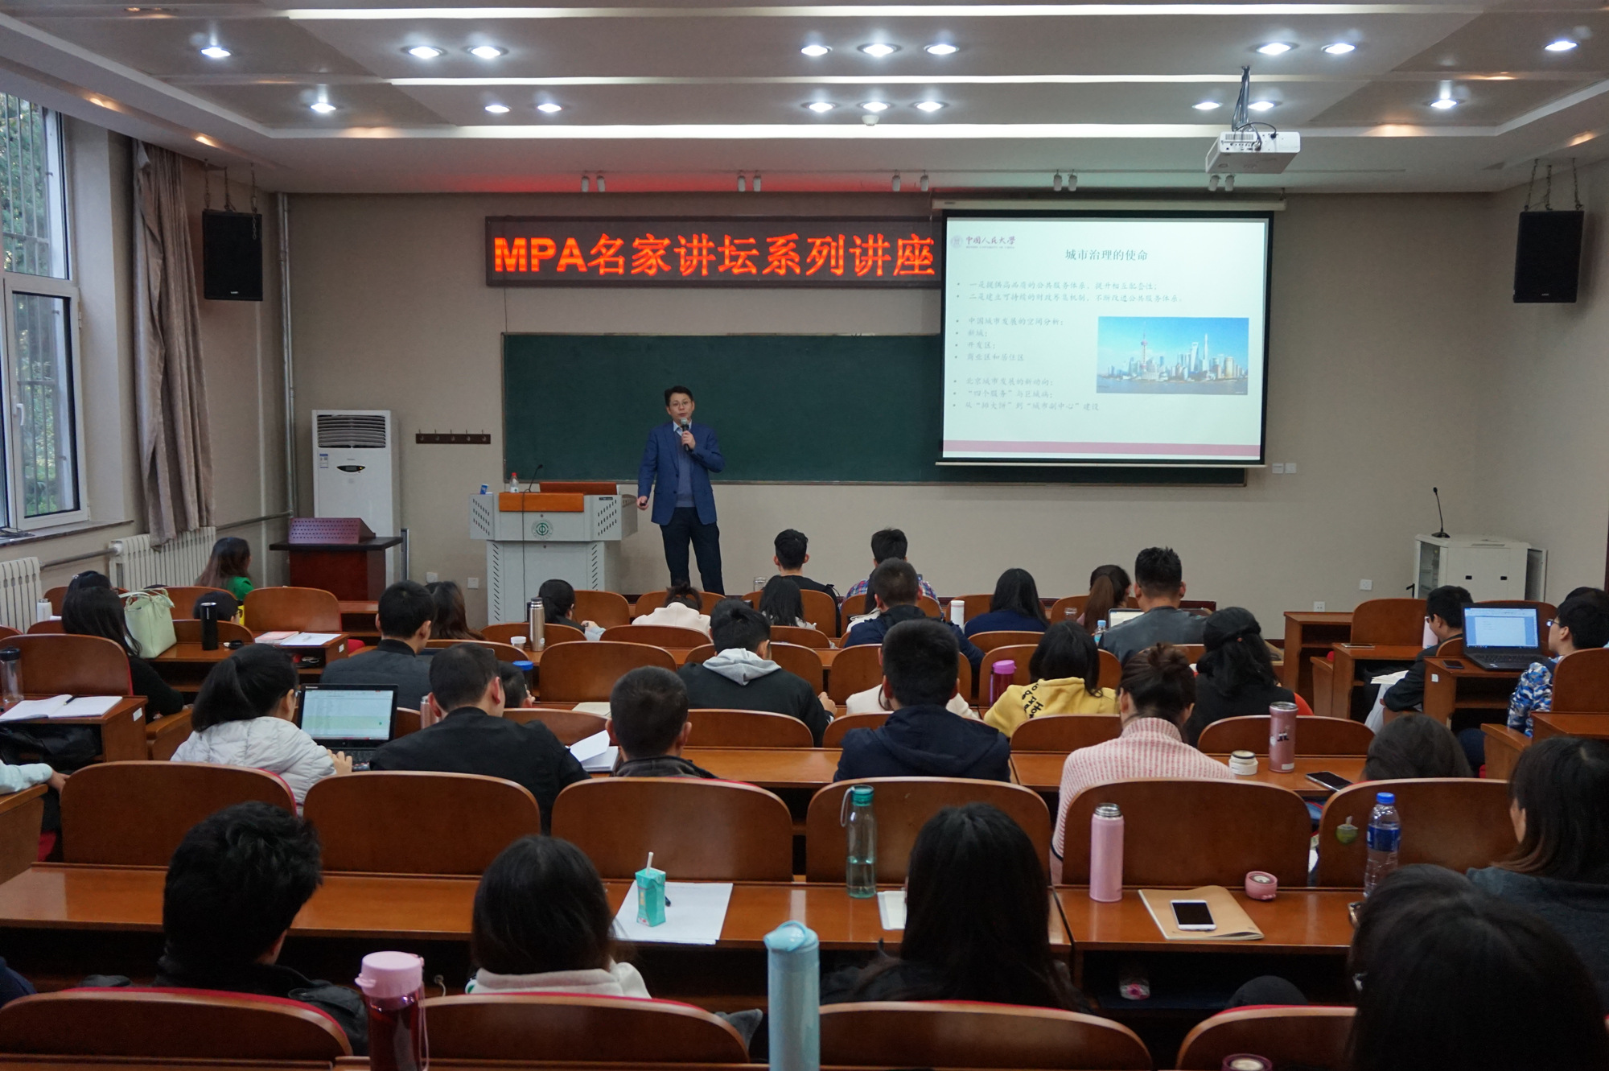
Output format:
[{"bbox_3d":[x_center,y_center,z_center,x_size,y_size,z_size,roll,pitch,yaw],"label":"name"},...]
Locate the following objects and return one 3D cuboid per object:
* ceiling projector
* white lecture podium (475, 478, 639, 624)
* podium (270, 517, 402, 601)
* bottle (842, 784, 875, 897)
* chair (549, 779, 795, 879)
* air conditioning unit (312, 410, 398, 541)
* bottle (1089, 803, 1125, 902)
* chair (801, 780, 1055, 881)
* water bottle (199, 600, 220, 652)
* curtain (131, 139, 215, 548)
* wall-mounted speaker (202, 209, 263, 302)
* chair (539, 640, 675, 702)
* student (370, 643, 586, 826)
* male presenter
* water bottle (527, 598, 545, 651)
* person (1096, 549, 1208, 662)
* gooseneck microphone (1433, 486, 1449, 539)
[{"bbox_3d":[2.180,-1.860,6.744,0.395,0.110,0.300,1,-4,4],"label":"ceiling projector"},{"bbox_3d":[-1.810,0.150,10.148,1.074,1.064,0.730,0,6,2],"label":"white lecture podium"},{"bbox_3d":[-3.147,0.481,9.361,0.770,1.215,0.470,1,6,2],"label":"podium"},{"bbox_3d":[0.107,0.608,2.769,0.066,0.225,0.060,1,6,3],"label":"bottle"},{"bbox_3d":[-0.284,0.999,3.388,0.540,0.976,0.560,1,6,2],"label":"chair"},{"bbox_3d":[-3.416,-0.047,10.688,0.575,1.840,0.340,0,6,-3],"label":"air conditioning unit"},{"bbox_3d":[0.601,0.629,2.753,0.064,0.189,0.064,1,6,3],"label":"bottle"},{"bbox_3d":[0.264,0.958,3.151,0.510,0.970,0.540,0,6,2],"label":"chair"},{"bbox_3d":[-2.716,0.411,6.315,0.074,0.220,0.074,1,6,2],"label":"water bottle"},{"bbox_3d":[-4.125,-1.246,9.176,0.200,2.550,0.650,1,6,3],"label":"curtain"},{"bbox_3d":[-4.040,-1.975,9.764,0.375,0.590,0.350,-3,16,-27],"label":"wall-mounted speaker"},{"bbox_3d":[-0.698,0.835,5.185,0.500,0.968,0.550,1,6,3],"label":"chair"},{"bbox_3d":[-0.773,0.829,3.467,0.520,1.142,0.750,1,6,6],"label":"student"},{"bbox_3d":[-0.867,-0.186,9.787,0.620,1.740,0.400,0,6,0],"label":"male presenter"},{"bbox_3d":[-1.158,0.385,5.995,0.061,0.233,0.061,0,6,2],"label":"water bottle"},{"bbox_3d":[1.339,0.667,5.463,0.490,1.265,0.720,1,6,3],"label":"person"},{"bbox_3d":[4.669,-0.165,10.132,0.140,0.374,0.130,-3,7,-28],"label":"gooseneck microphone"}]

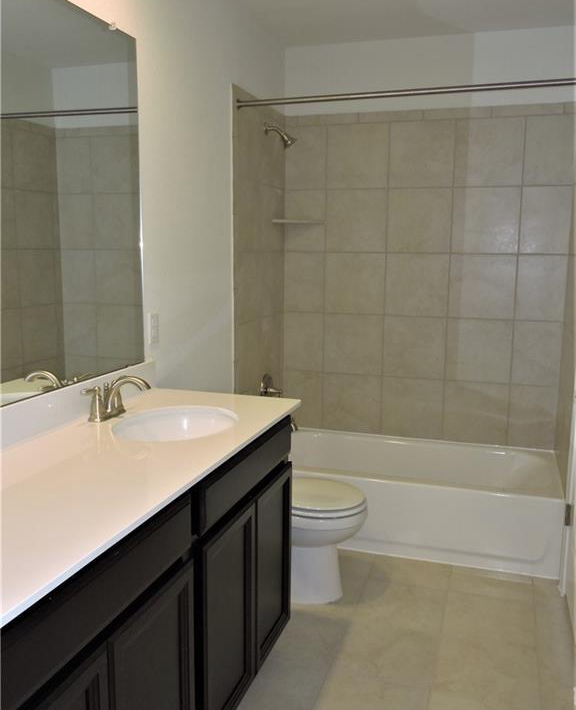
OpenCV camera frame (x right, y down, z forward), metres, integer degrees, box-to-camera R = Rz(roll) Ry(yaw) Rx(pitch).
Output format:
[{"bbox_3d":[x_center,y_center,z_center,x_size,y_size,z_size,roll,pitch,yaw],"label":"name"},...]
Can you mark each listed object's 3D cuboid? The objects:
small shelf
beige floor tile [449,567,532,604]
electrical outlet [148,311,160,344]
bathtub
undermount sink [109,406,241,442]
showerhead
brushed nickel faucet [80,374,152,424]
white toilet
[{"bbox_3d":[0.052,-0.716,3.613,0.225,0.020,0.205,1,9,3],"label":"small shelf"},{"bbox_3d":[0.849,0.957,2.783,0.331,0.010,0.241,3,9,18],"label":"beige floor tile"},{"bbox_3d":[-0.476,-0.095,2.400,0.010,0.116,0.072,3,9,18],"label":"electrical outlet"},{"bbox_3d":[0.564,0.686,3.364,1.486,0.347,0.752,3,9,18],"label":"bathtub"},{"bbox_3d":[-0.330,0.269,1.980,0.355,0.150,0.420,3,9,18],"label":"undermount sink"},{"bbox_3d":[-0.034,-1.101,3.349,0.166,0.130,0.070,3,9,18],"label":"showerhead"},{"bbox_3d":[-0.488,0.127,2.004,0.170,0.128,0.235,3,9,18],"label":"brushed nickel faucet"},{"bbox_3d":[-0.010,0.590,2.752,0.715,0.715,0.430,3,9,18],"label":"white toilet"}]

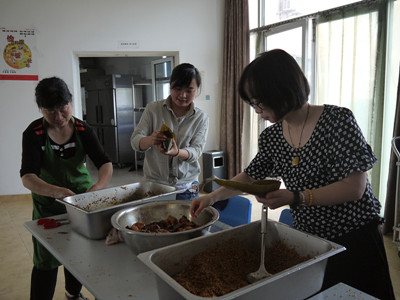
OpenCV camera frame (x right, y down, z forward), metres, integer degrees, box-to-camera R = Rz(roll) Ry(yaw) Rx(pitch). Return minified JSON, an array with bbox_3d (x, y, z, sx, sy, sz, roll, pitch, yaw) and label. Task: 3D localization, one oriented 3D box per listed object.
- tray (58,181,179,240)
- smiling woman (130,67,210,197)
[{"bbox_3d":[-0.374,0.284,1.710,0.325,0.150,0.530,8,13,44],"label":"tray"},{"bbox_3d":[-0.152,0.263,2.109,0.460,1.560,0.460,1,9,10],"label":"smiling woman"}]

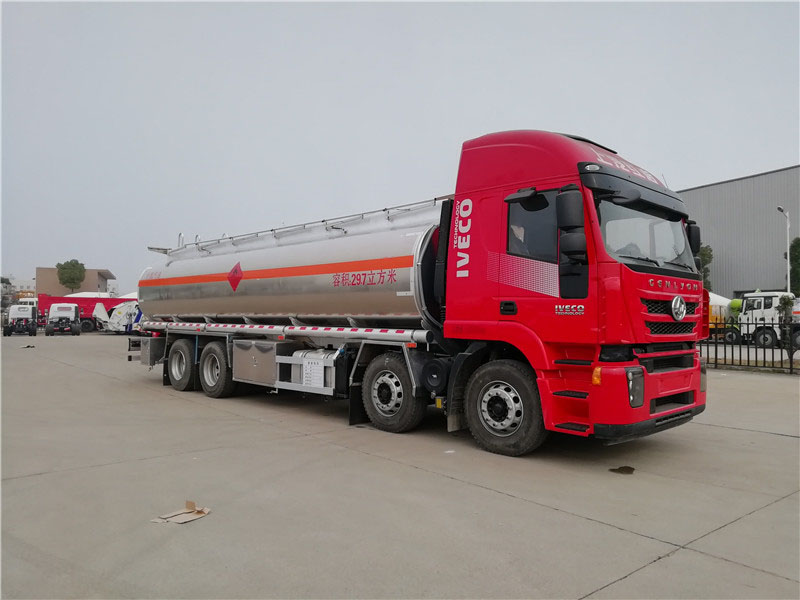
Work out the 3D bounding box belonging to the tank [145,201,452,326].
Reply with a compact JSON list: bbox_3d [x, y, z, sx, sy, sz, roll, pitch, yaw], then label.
[{"bbox_3d":[-1.984,-0.318,11.414,8.850,1.880,2.480,-1,-2,44],"label":"tank"}]

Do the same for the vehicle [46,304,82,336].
[{"bbox_3d":[-24.677,1.413,44.044,2.400,2.400,6.400,1,-2,-29],"label":"vehicle"}]

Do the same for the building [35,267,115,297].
[{"bbox_3d":[-60.925,-0.373,115.520,11.300,9.500,22.000,1,-2,-21],"label":"building"}]

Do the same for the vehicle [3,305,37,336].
[{"bbox_3d":[-27.683,1.396,44.024,2.400,2.400,6.400,1,-2,-30],"label":"vehicle"}]

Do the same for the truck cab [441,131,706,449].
[{"bbox_3d":[2.206,-0.273,7.322,2.340,3.450,2.550,-1,-2,44],"label":"truck cab"}]

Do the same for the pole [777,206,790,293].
[{"bbox_3d":[24.982,-1.652,38.920,0.950,8.800,0.250,1,-2,-32],"label":"pole"}]

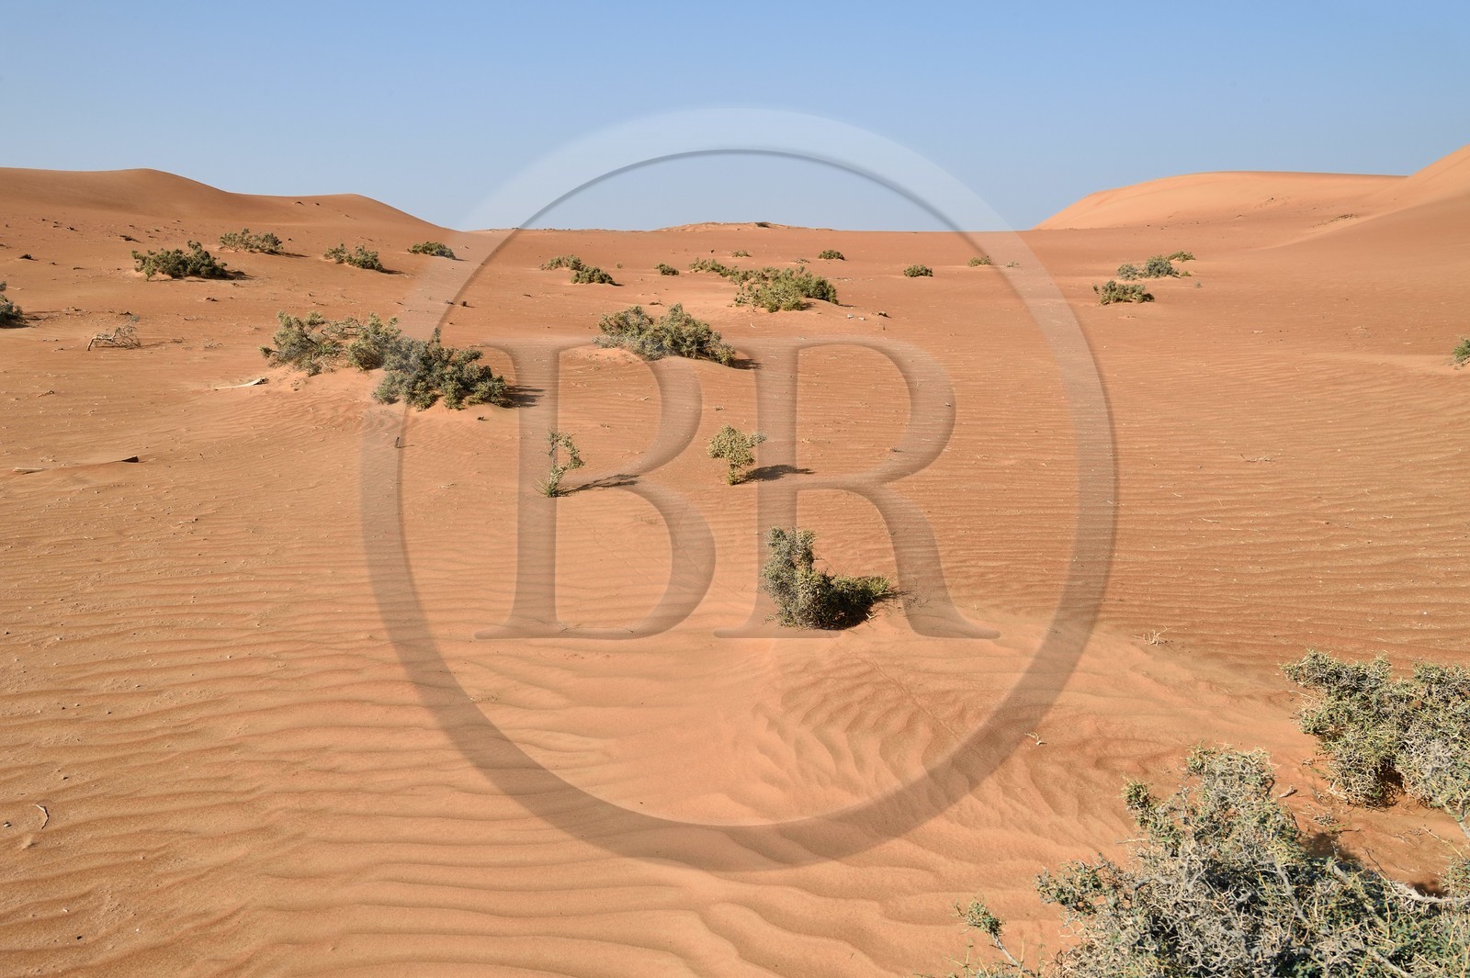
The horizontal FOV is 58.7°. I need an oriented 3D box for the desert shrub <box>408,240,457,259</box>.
[{"bbox_3d":[-8.884,-7.023,38.363,1.428,0.540,1.143,4,12,20],"label":"desert shrub"}]

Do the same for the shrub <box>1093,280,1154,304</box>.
[{"bbox_3d":[8.336,-4.222,28.000,1.240,0.470,0.990,3,12,16],"label":"shrub"}]

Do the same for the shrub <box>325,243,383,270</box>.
[{"bbox_3d":[-11.079,-6.748,38.000,1.690,0.790,1.350,-3,12,-16],"label":"shrub"}]

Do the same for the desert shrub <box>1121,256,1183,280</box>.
[{"bbox_3d":[11.637,-6.177,36.500,1.740,0.670,1.400,3,12,17],"label":"desert shrub"}]

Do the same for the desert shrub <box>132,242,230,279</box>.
[{"bbox_3d":[-13.989,-5.773,33.000,2.390,0.910,1.910,-5,12,-22],"label":"desert shrub"}]

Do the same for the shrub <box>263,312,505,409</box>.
[{"bbox_3d":[-3.292,-1.213,12.102,2.761,0.742,1.657,8,14,34],"label":"shrub"}]

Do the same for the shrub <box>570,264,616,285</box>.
[{"bbox_3d":[-3.856,-5.820,35.500,1.210,0.530,0.970,-1,11,-6],"label":"shrub"}]

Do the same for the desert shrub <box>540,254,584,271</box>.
[{"bbox_3d":[-5.559,-7.274,42.000,1.360,0.530,1.090,-1,11,-7],"label":"desert shrub"}]

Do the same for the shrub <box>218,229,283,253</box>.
[{"bbox_3d":[-15.960,-8.165,43.000,2.090,0.750,1.670,-4,12,-20],"label":"shrub"}]

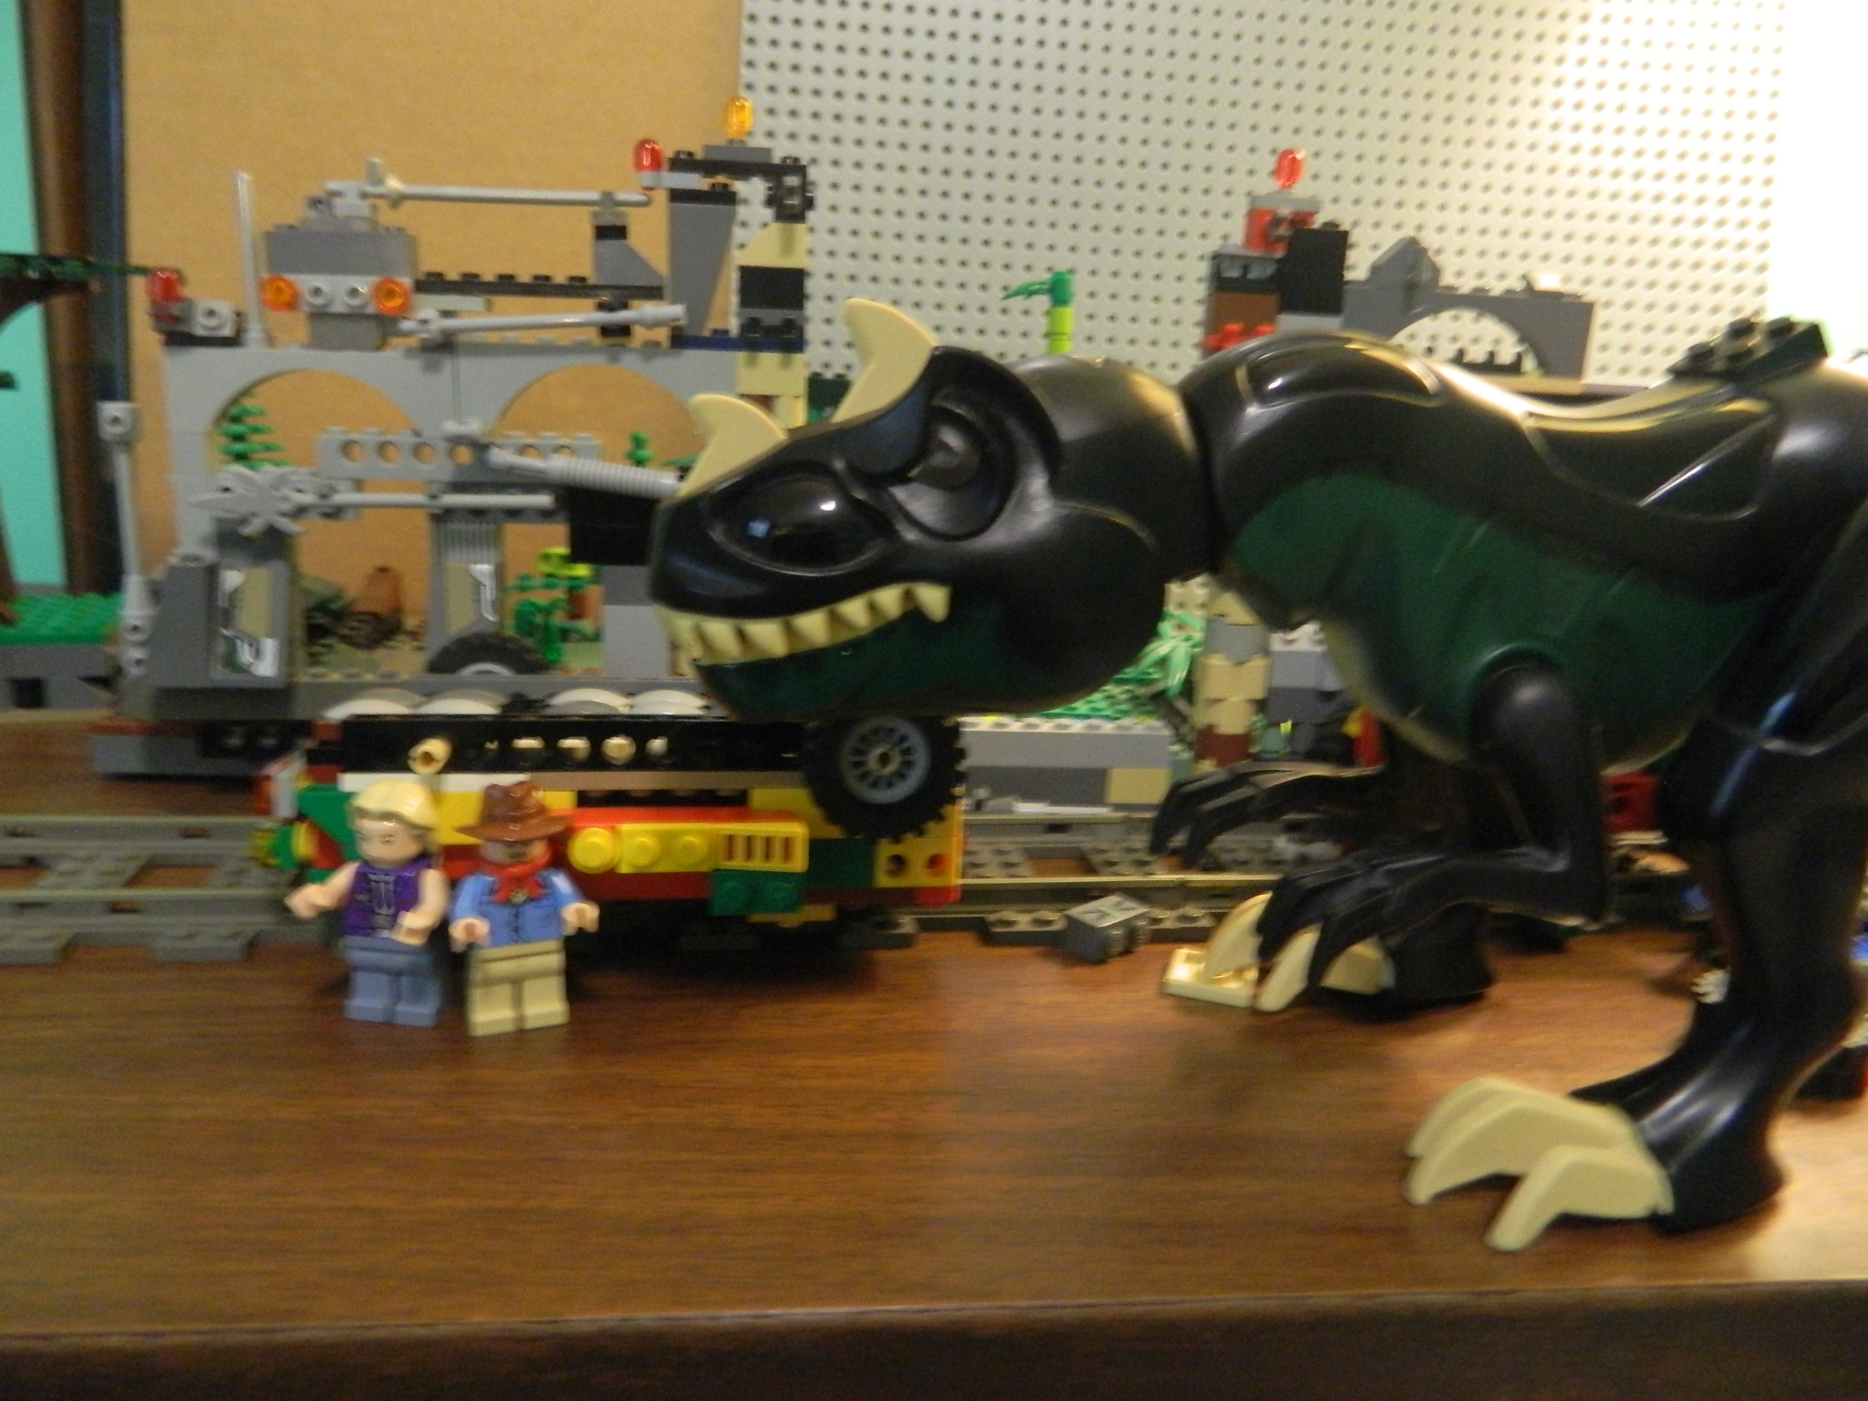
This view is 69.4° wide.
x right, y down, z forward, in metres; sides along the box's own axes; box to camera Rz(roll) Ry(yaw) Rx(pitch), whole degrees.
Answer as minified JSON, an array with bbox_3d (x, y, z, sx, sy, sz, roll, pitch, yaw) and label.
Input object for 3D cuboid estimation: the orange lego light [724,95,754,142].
[{"bbox_3d":[-0.045,-0.135,0.314,0.006,0.010,0.006,0,15,-9],"label":"orange lego light"}]

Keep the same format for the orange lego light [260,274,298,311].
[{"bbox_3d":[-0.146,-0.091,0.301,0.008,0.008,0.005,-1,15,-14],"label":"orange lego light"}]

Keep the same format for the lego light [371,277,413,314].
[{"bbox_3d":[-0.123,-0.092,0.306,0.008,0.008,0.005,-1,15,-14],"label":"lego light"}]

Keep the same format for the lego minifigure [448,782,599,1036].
[{"bbox_3d":[-0.070,0.035,0.228,0.024,0.043,0.019,-3,16,-19],"label":"lego minifigure"}]

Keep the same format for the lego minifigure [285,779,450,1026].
[{"bbox_3d":[-0.092,0.035,0.226,0.024,0.042,0.020,4,15,5],"label":"lego minifigure"}]

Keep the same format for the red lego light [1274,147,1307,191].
[{"bbox_3d":[0.085,-0.127,0.324,0.006,0.010,0.006,5,15,-10],"label":"red lego light"}]

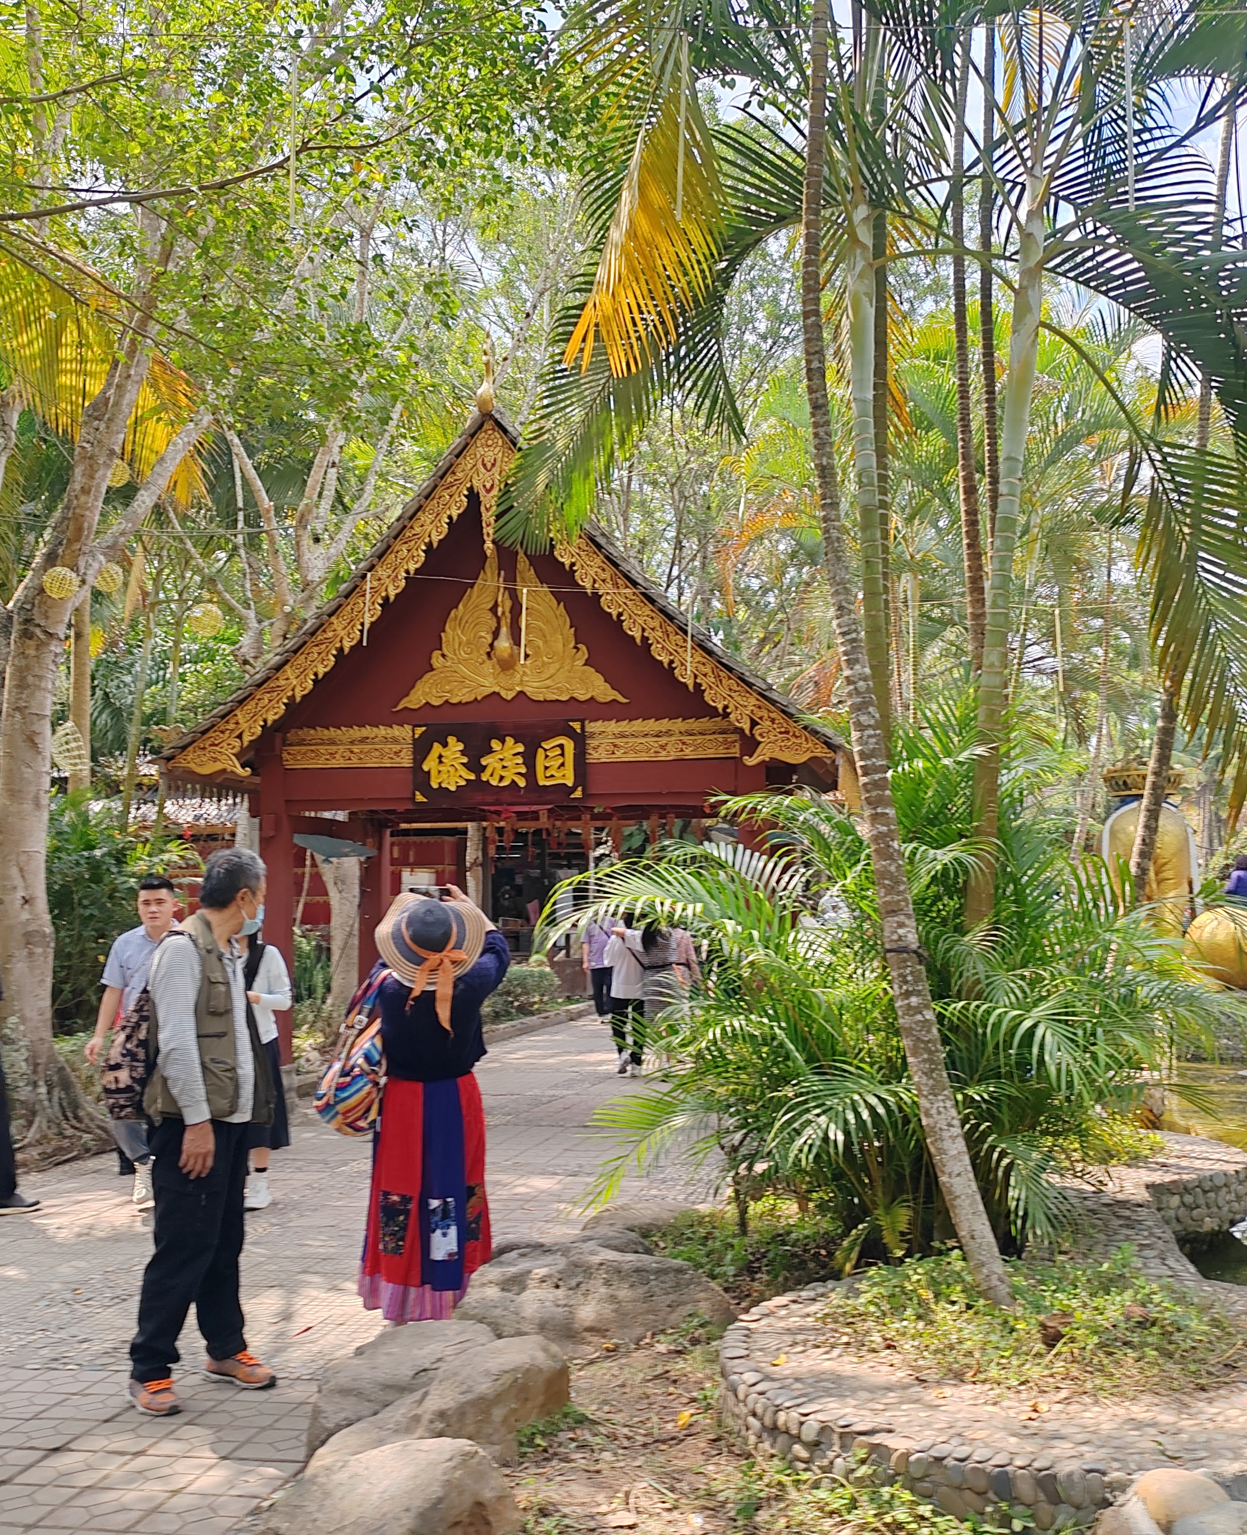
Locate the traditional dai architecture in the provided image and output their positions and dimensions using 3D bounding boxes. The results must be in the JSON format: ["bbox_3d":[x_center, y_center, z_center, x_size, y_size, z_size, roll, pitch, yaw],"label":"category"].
[{"bbox_3d":[-0.768,0.036,13.948,5.000,5.500,4.200,-1,-5,6],"label":"traditional dai architecture"}]

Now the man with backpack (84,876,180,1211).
[{"bbox_3d":[-2.520,1.463,8.566,0.600,1.730,0.450,0,-5,-5],"label":"man with backpack"}]

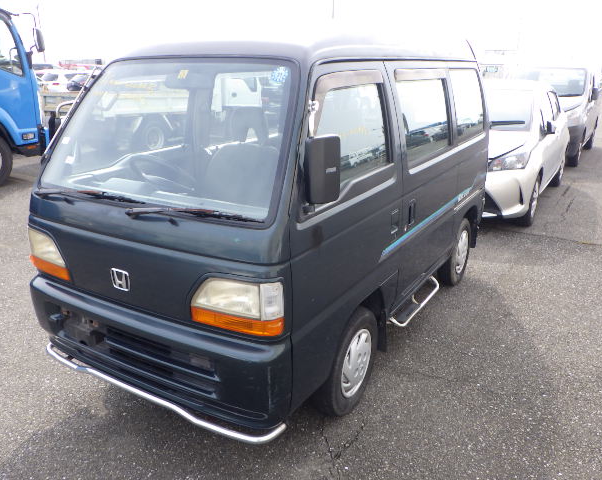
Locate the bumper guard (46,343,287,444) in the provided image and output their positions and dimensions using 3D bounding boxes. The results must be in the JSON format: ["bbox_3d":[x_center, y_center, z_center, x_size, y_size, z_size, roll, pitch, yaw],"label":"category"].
[{"bbox_3d":[-0.689,0.622,2.266,1.350,0.085,0.220,10,21,30],"label":"bumper guard"}]

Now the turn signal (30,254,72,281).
[{"bbox_3d":[-1.137,0.124,2.408,0.330,0.080,0.110,16,24,42],"label":"turn signal"}]

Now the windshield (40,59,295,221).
[{"bbox_3d":[-0.585,-0.457,2.110,1.280,0.660,0.110,10,-13,30],"label":"windshield"}]

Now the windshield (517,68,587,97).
[{"bbox_3d":[4.435,-2.852,9.356,1.300,0.140,0.720,10,64,30],"label":"windshield"}]

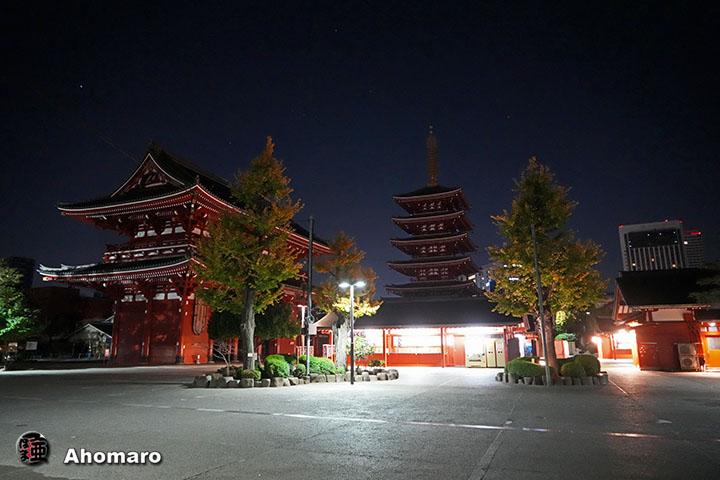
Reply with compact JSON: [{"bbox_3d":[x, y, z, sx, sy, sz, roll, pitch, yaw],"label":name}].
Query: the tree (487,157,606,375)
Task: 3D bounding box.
[{"bbox_3d":[7.701,0.950,20.058,5.000,9.450,5.000,-6,-14,21],"label":"tree"}]

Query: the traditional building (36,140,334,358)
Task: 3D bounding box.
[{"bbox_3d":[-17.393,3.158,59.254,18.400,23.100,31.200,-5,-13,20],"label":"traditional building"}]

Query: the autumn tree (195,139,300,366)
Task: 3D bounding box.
[{"bbox_3d":[-4.920,0.566,21.410,4.800,11.100,4.800,2,-13,-13],"label":"autumn tree"}]

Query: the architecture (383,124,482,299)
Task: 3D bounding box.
[{"bbox_3d":[17.375,-2.087,110.086,18.200,51.800,18.200,-6,-14,20],"label":"architecture"}]

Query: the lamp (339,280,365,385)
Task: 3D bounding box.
[{"bbox_3d":[-0.356,3.776,20.257,1.150,4.420,0.300,-1,-13,3],"label":"lamp"}]

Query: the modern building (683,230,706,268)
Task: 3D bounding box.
[{"bbox_3d":[307.802,46.083,434.627,24.000,97.000,24.000,-6,-14,23],"label":"modern building"}]

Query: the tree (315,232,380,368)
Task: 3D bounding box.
[{"bbox_3d":[-0.641,3.000,22.901,3.200,6.900,3.200,0,-13,-2],"label":"tree"}]

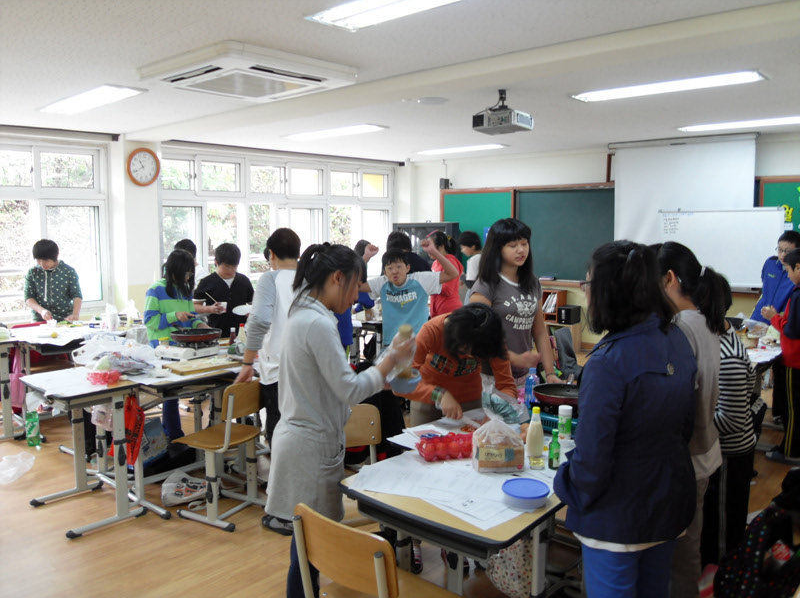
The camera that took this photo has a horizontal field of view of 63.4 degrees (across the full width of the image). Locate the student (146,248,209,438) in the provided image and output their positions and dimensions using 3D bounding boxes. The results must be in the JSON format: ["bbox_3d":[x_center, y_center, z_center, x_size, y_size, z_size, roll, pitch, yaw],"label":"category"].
[{"bbox_3d":[-1.651,0.345,4.843,0.400,1.430,0.380,6,10,42],"label":"student"}]

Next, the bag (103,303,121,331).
[{"bbox_3d":[-2.385,0.148,5.336,0.140,0.210,0.120,0,7,0],"label":"bag"}]

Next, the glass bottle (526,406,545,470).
[{"bbox_3d":[0.499,0.504,2.368,0.065,0.234,0.065,0,7,0],"label":"glass bottle"}]

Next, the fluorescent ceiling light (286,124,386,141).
[{"bbox_3d":[-0.709,-1.818,7.127,1.320,0.080,0.310,7,10,42],"label":"fluorescent ceiling light"}]

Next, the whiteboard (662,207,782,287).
[{"bbox_3d":[3.508,-0.553,7.168,1.290,0.860,0.050,7,9,43],"label":"whiteboard"}]

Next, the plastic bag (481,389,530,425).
[{"bbox_3d":[0.391,0.402,2.420,0.180,0.150,0.120,1,7,9],"label":"plastic bag"}]

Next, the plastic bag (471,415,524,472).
[{"bbox_3d":[0.357,0.511,2.350,0.190,0.200,0.130,0,7,-3],"label":"plastic bag"}]

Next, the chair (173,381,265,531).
[{"bbox_3d":[-0.993,0.818,3.644,0.450,0.790,0.400,4,8,30],"label":"chair"}]

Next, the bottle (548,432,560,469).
[{"bbox_3d":[0.568,0.550,2.371,0.045,0.143,0.045,0,7,0],"label":"bottle"}]

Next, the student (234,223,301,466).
[{"bbox_3d":[-0.640,0.421,3.380,0.460,1.530,0.330,-5,9,-37],"label":"student"}]

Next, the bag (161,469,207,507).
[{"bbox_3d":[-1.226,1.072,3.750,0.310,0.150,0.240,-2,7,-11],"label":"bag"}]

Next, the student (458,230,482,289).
[{"bbox_3d":[0.695,0.103,6.494,0.340,1.530,0.420,1,7,7],"label":"student"}]

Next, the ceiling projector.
[{"bbox_3d":[0.755,-1.397,4.782,0.340,0.290,0.280,6,9,39],"label":"ceiling projector"}]

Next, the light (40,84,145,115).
[{"bbox_3d":[-2.411,-1.544,5.017,1.270,0.070,0.310,7,9,43],"label":"light"}]

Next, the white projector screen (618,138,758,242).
[{"bbox_3d":[2.910,-1.080,6.750,1.440,1.150,0.080,6,9,39],"label":"white projector screen"}]

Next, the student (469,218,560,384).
[{"bbox_3d":[0.557,0.416,3.120,0.440,1.600,0.290,-5,9,-33],"label":"student"}]

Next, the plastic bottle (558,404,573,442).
[{"bbox_3d":[0.690,0.507,2.697,0.057,0.150,0.057,0,7,0],"label":"plastic bottle"}]

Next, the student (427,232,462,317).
[{"bbox_3d":[0.400,0.164,5.945,0.360,1.540,0.430,1,7,6],"label":"student"}]

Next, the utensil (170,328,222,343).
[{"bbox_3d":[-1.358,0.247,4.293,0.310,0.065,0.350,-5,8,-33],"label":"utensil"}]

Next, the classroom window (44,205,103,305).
[{"bbox_3d":[-3.019,-0.408,5.995,0.060,0.900,0.550,6,9,39],"label":"classroom window"}]

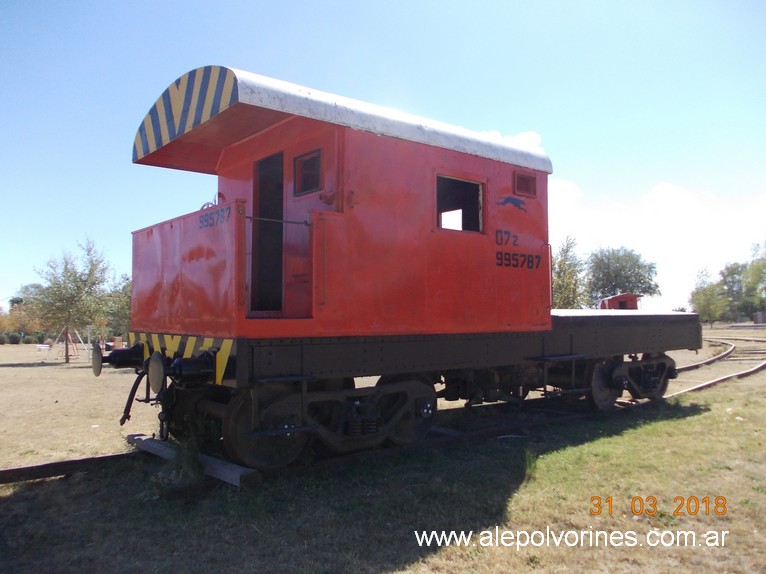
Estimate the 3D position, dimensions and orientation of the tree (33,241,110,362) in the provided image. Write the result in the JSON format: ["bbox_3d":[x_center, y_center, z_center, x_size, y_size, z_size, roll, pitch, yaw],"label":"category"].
[{"bbox_3d":[-12.321,0.574,24.500,2.970,4.830,2.970,1,-3,-27],"label":"tree"}]

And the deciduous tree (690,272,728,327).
[{"bbox_3d":[38.480,1.591,73.000,4.320,6.600,4.320,-1,-3,28],"label":"deciduous tree"}]

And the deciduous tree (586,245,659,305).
[{"bbox_3d":[29.509,0.061,76.000,8.650,10.060,8.650,-1,-3,21],"label":"deciduous tree"}]

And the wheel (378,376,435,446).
[{"bbox_3d":[0.313,1.460,7.559,0.930,0.930,0.140,2,-3,-39],"label":"wheel"}]

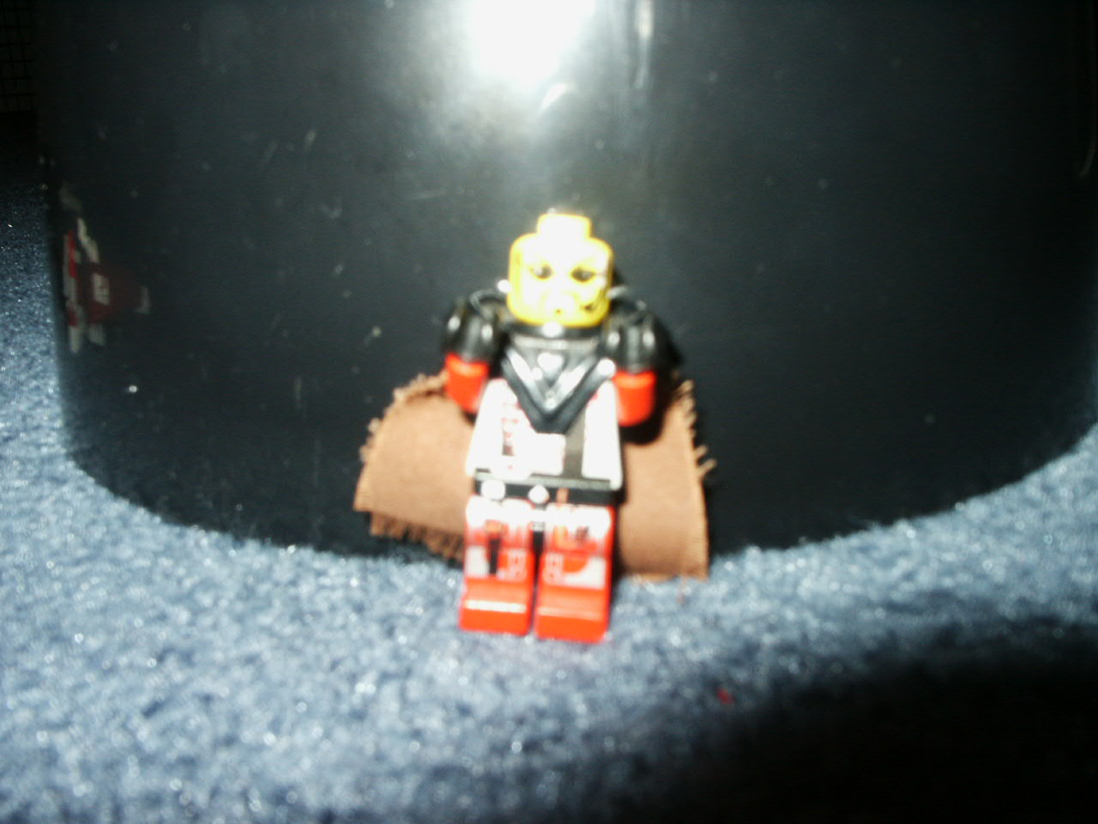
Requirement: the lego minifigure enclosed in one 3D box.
[{"bbox_3d":[0.000,0.001,0.115,0.023,0.042,0.013,4,10,2],"label":"lego minifigure"}]

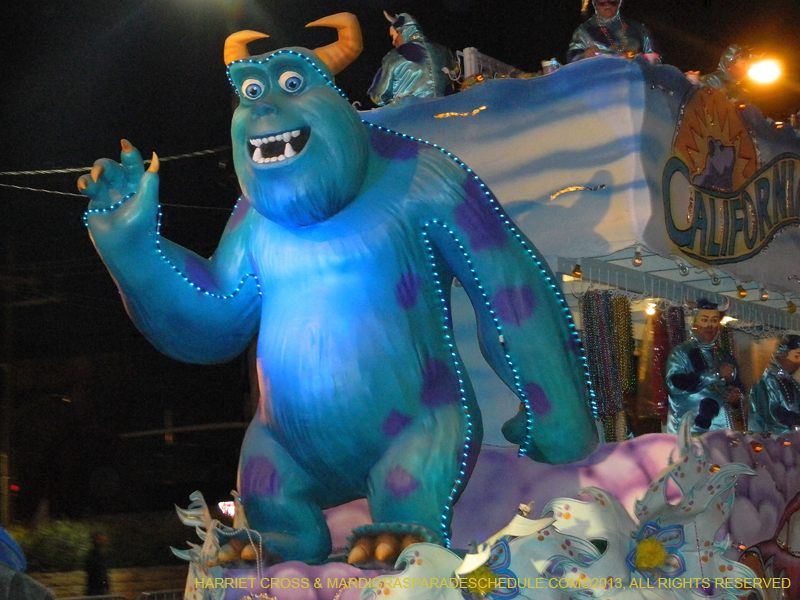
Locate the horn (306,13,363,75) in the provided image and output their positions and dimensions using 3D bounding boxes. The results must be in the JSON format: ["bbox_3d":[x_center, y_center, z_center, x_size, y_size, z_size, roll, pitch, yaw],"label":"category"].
[{"bbox_3d":[-0.405,-1.586,10.000,0.320,0.370,0.180,-5,-9,29],"label":"horn"}]

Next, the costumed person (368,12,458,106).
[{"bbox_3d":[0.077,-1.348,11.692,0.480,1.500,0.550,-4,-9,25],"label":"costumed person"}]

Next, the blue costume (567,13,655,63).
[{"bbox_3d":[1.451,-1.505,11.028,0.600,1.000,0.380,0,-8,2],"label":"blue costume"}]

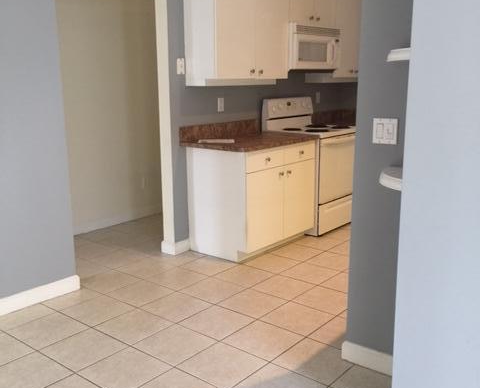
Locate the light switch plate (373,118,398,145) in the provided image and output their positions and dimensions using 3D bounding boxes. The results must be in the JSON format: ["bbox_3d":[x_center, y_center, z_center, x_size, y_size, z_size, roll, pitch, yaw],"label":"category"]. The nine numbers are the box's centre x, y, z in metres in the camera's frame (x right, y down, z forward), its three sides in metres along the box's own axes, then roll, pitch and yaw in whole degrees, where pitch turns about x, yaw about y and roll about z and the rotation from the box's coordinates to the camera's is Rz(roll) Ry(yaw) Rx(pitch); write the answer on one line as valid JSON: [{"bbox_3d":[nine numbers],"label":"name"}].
[{"bbox_3d":[0.648,-0.278,2.394,0.115,0.115,0.009,10,16,38],"label":"light switch plate"}]

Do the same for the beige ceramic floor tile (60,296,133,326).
[{"bbox_3d":[-0.881,0.729,3.343,0.333,0.010,0.333,10,16,38],"label":"beige ceramic floor tile"}]

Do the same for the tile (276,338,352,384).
[{"bbox_3d":[0.392,0.849,2.741,0.334,0.010,0.334,10,16,38],"label":"tile"}]

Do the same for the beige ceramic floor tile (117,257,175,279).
[{"bbox_3d":[-0.711,0.568,4.063,0.335,0.010,0.335,10,16,38],"label":"beige ceramic floor tile"}]

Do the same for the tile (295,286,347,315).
[{"bbox_3d":[0.560,0.689,3.465,0.334,0.010,0.334,10,16,38],"label":"tile"}]

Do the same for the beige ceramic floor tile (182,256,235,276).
[{"bbox_3d":[-0.231,0.556,4.109,0.335,0.010,0.335,10,16,38],"label":"beige ceramic floor tile"}]

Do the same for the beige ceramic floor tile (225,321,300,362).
[{"bbox_3d":[0.127,0.807,2.967,0.333,0.010,0.333,10,16,38],"label":"beige ceramic floor tile"}]

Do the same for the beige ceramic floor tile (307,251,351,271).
[{"bbox_3d":[0.728,0.530,4.189,0.334,0.010,0.334,10,16,38],"label":"beige ceramic floor tile"}]

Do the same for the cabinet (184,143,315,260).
[{"bbox_3d":[0.111,0.004,4.555,0.614,0.878,0.945,10,16,38],"label":"cabinet"}]

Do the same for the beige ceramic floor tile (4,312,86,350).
[{"bbox_3d":[-1.095,0.786,3.079,0.335,0.010,0.335,10,16,38],"label":"beige ceramic floor tile"}]

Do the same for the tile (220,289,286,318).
[{"bbox_3d":[0.082,0.702,3.419,0.334,0.010,0.334,10,16,38],"label":"tile"}]

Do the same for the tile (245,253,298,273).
[{"bbox_3d":[0.249,0.543,4.155,0.335,0.010,0.335,10,16,38],"label":"tile"}]

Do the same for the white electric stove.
[{"bbox_3d":[0.718,-0.303,5.181,0.680,1.200,0.760,10,16,40],"label":"white electric stove"}]

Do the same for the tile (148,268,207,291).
[{"bbox_3d":[-0.447,0.613,3.852,0.335,0.010,0.335,10,16,38],"label":"tile"}]

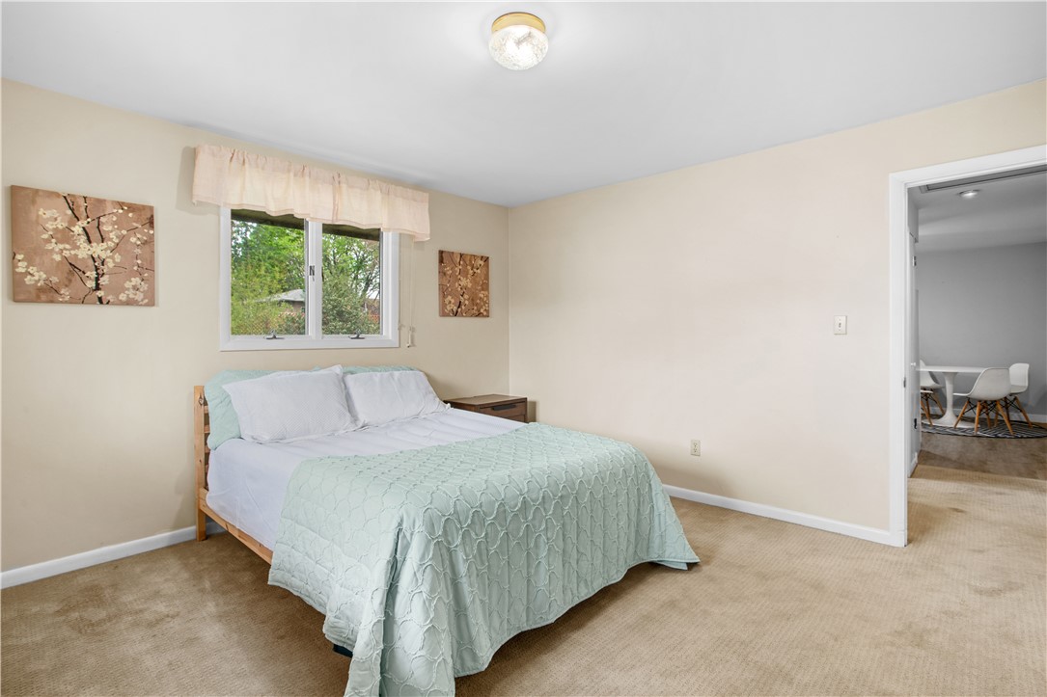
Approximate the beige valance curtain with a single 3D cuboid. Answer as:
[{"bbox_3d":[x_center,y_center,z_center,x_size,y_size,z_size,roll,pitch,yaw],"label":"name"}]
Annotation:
[{"bbox_3d":[-1.342,-1.026,3.426,0.120,0.355,1.590,2,3,44],"label":"beige valance curtain"}]

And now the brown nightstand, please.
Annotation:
[{"bbox_3d":[-0.320,0.764,4.284,0.405,0.640,0.585,2,3,44],"label":"brown nightstand"}]

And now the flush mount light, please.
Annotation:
[{"bbox_3d":[-0.018,-1.218,1.988,0.233,0.145,0.233,0,2,0],"label":"flush mount light"}]

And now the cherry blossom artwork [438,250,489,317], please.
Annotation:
[{"bbox_3d":[-0.519,-0.555,4.350,0.030,0.555,0.555,2,3,44],"label":"cherry blossom artwork"}]

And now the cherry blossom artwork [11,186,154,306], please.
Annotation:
[{"bbox_3d":[-2.264,-0.507,2.576,0.030,0.555,0.555,2,3,44],"label":"cherry blossom artwork"}]

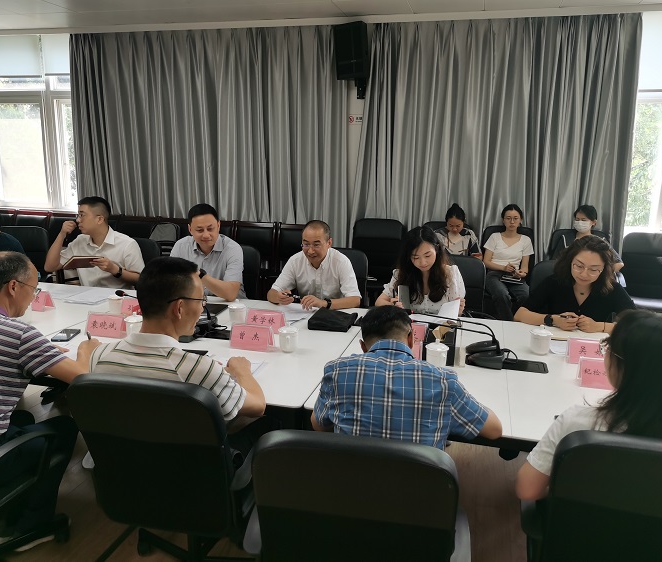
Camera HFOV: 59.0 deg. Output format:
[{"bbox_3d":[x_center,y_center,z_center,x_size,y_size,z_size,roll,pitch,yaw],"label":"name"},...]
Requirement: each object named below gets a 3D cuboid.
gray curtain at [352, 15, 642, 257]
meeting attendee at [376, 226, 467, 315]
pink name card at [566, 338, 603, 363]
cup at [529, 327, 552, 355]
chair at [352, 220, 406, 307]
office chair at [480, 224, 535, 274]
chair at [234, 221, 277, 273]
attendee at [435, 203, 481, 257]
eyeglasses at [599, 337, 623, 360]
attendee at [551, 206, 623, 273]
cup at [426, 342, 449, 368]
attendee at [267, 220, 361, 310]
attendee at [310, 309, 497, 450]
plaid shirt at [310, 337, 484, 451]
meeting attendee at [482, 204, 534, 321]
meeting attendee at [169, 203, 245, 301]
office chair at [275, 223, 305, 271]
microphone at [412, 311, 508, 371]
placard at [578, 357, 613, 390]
[{"bbox_3d":[1.361,-0.929,5.332,2.420,2.700,0.160,4,13,14],"label":"gray curtain"},{"bbox_3d":[0.509,0.294,3.310,0.490,1.200,0.720,4,12,15],"label":"meeting attendee"},{"bbox_3d":[1.123,0.303,2.517,0.195,0.103,0.090,4,13,14],"label":"pink name card"},{"bbox_3d":[0.911,0.252,2.506,0.100,0.125,0.100,4,12,15],"label":"cup"},{"bbox_3d":[0.376,-0.004,5.170,0.560,1.020,0.600,4,12,13],"label":"chair"},{"bbox_3d":[1.574,0.017,5.241,0.600,0.960,0.620,4,12,15],"label":"office chair"},{"bbox_3d":[-0.822,-0.097,5.742,0.470,0.900,0.560,4,13,14],"label":"chair"},{"bbox_3d":[1.082,-0.063,5.066,0.500,1.180,0.780,4,12,15],"label":"attendee"},{"bbox_3d":[0.717,0.169,1.348,0.140,0.045,0.140,1,5,4],"label":"eyeglasses"},{"bbox_3d":[2.044,0.037,4.643,0.500,1.220,0.800,5,13,19],"label":"attendee"},{"bbox_3d":[0.422,0.290,2.298,0.100,0.125,0.100,4,12,15],"label":"cup"},{"bbox_3d":[-0.021,0.252,3.430,0.550,1.220,0.740,5,13,18],"label":"attendee"},{"bbox_3d":[0.240,0.624,1.886,0.580,1.130,0.740,3,12,11],"label":"attendee"},{"bbox_3d":[0.171,0.443,1.558,0.490,0.540,0.450,3,11,9],"label":"plaid shirt"},{"bbox_3d":[1.458,-0.007,4.792,0.470,1.220,0.800,4,13,14],"label":"meeting attendee"},{"bbox_3d":[-0.765,0.182,3.463,0.540,1.270,0.720,2,11,2],"label":"meeting attendee"},{"bbox_3d":[-0.371,-0.050,5.514,0.470,0.940,0.560,4,12,15],"label":"office chair"},{"bbox_3d":[0.496,0.242,2.396,0.420,0.180,0.130,5,13,22],"label":"microphone"},{"bbox_3d":[1.070,0.360,2.261,0.195,0.103,0.090,4,13,14],"label":"placard"}]

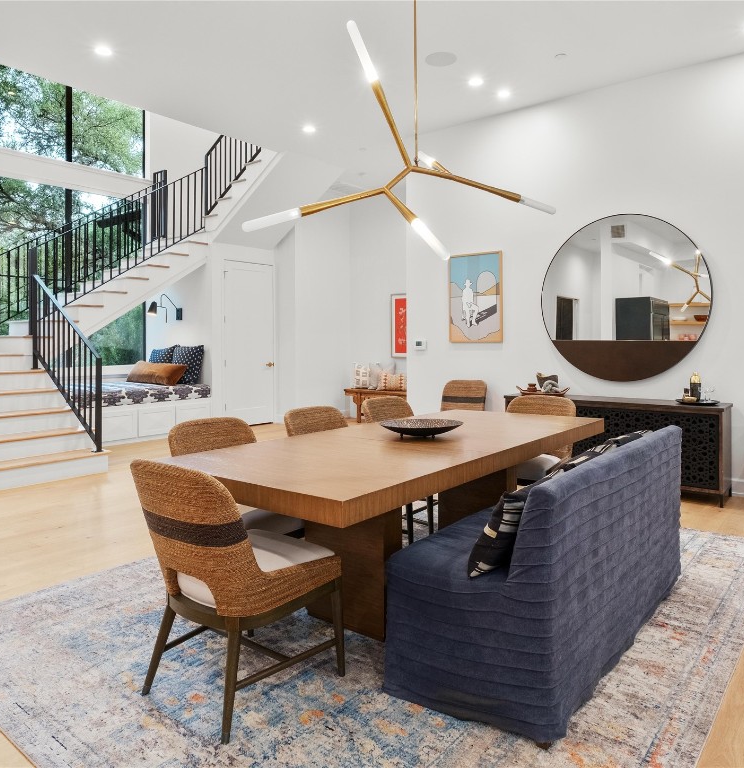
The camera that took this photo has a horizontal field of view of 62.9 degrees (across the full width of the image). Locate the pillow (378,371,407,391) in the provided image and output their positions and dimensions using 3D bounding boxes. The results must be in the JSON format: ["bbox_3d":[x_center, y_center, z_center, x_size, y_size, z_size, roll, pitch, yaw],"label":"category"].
[{"bbox_3d":[0.345,-0.052,9.595,0.530,0.320,0.160,3,-10,38],"label":"pillow"}]

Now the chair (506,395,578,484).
[{"bbox_3d":[1.085,0.523,4.230,0.520,0.845,0.600,1,2,34],"label":"chair"}]

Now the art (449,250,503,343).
[{"bbox_3d":[1.068,-0.890,6.313,0.610,0.910,0.040,3,5,38],"label":"art"}]

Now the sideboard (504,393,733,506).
[{"bbox_3d":[2.093,0.520,5.350,1.820,0.768,0.460,3,5,38],"label":"sideboard"}]

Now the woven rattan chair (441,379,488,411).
[{"bbox_3d":[0.830,0.405,6.040,0.520,0.845,0.600,1,2,28],"label":"woven rattan chair"}]

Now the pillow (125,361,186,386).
[{"bbox_3d":[-3.151,-0.160,8.996,0.820,0.380,0.200,1,-29,11],"label":"pillow"}]

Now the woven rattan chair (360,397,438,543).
[{"bbox_3d":[0.326,0.544,4.300,0.590,0.865,0.530,3,5,38],"label":"woven rattan chair"}]

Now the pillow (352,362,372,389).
[{"bbox_3d":[-0.167,-0.135,9.640,0.390,0.430,0.150,2,2,39],"label":"pillow"}]

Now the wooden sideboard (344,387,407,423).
[{"bbox_3d":[0.234,0.369,9.296,1.400,0.495,0.360,2,2,39],"label":"wooden sideboard"}]

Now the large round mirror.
[{"bbox_3d":[2.216,-0.772,5.438,1.480,1.480,0.040,2,2,39],"label":"large round mirror"}]

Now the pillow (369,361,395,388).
[{"bbox_3d":[0.163,-0.147,9.400,0.460,0.440,0.150,2,2,39],"label":"pillow"}]

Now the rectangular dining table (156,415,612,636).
[{"bbox_3d":[0.299,0.660,3.303,1.070,0.760,2.630,3,5,38],"label":"rectangular dining table"}]

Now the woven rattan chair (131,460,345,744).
[{"bbox_3d":[-0.480,0.679,2.224,0.530,0.865,0.580,3,5,38],"label":"woven rattan chair"}]

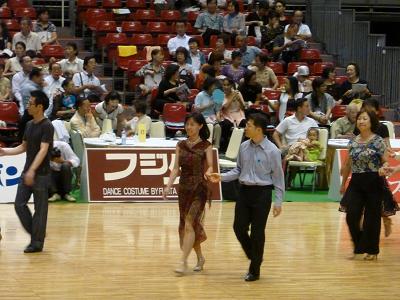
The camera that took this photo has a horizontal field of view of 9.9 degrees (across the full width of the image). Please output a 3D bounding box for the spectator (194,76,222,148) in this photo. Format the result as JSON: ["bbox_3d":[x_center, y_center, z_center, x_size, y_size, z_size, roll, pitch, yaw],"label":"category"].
[{"bbox_3d":[0.182,-0.499,36.120,0.500,1.250,0.800,-1,5,-22],"label":"spectator"}]

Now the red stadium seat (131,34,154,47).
[{"bbox_3d":[-0.920,-1.719,38.564,0.420,0.400,0.440,0,5,-14],"label":"red stadium seat"}]

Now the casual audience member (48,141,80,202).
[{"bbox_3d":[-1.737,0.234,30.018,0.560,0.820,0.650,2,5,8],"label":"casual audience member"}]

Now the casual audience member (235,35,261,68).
[{"bbox_3d":[0.723,-1.232,37.174,0.520,1.220,0.750,1,5,-5],"label":"casual audience member"}]

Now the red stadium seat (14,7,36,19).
[{"bbox_3d":[-2.966,-2.241,39.689,0.420,0.400,0.440,0,5,-14],"label":"red stadium seat"}]

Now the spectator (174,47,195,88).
[{"bbox_3d":[-0.253,-1.085,37.800,0.500,1.200,0.750,0,5,3],"label":"spectator"}]

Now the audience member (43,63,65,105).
[{"bbox_3d":[-2.326,-0.784,37.000,0.520,1.220,0.780,-1,5,-9],"label":"audience member"}]

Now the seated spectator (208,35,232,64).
[{"bbox_3d":[0.327,-1.263,38.585,0.500,1.250,0.720,1,5,-5],"label":"seated spectator"}]

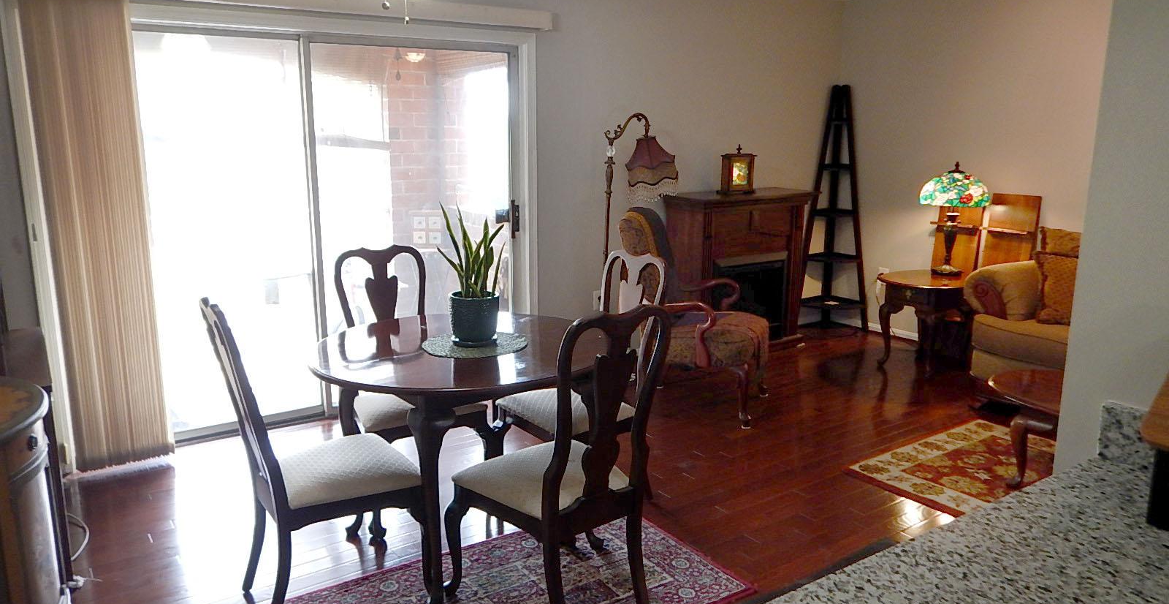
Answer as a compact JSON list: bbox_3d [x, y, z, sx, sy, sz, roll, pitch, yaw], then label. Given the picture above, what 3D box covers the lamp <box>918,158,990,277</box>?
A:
[{"bbox_3d":[2.425,-0.547,5.375,0.460,0.745,0.460,-8,14,-33],"label":"lamp"}]

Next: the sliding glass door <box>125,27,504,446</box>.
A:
[{"bbox_3d":[-1.377,-0.349,4.200,2.280,1.985,0.100,-8,14,-33],"label":"sliding glass door"}]

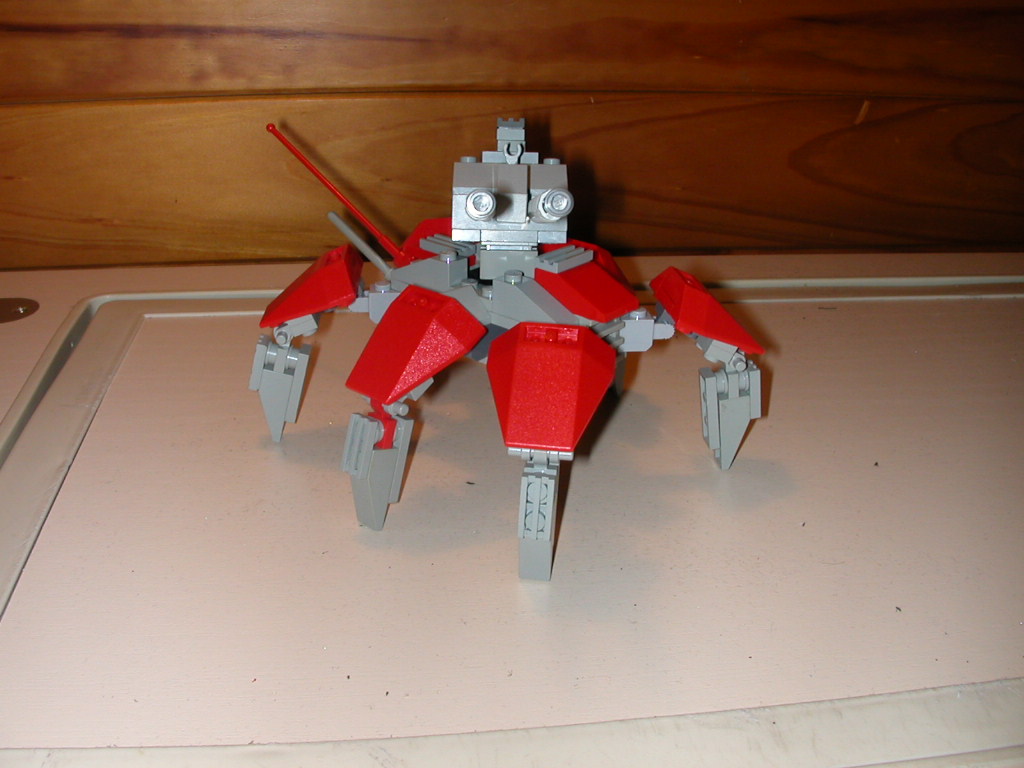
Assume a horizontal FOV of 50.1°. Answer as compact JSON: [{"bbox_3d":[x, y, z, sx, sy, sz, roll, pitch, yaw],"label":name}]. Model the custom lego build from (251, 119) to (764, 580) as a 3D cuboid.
[{"bbox_3d":[-0.003,-0.022,0.312,0.157,0.094,0.140,3,26,5],"label":"custom lego build"}]

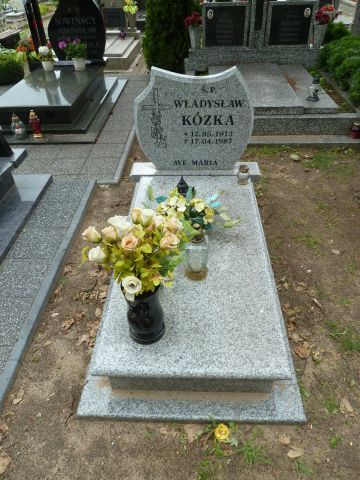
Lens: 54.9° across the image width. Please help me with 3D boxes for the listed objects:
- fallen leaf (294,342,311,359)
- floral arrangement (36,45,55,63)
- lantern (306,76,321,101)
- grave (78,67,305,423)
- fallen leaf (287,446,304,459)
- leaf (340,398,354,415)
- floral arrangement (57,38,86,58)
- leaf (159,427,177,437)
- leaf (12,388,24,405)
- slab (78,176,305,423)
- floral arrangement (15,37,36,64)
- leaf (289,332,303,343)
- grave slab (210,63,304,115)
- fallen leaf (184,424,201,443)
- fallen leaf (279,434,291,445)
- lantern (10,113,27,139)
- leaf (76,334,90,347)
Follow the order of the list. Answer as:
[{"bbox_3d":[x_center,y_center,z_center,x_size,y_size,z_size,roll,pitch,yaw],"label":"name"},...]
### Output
[{"bbox_3d":[0.566,0.511,1.603,0.073,0.020,0.080,0,41,3],"label":"fallen leaf"},{"bbox_3d":[-1.596,-2.210,4.119,0.175,0.160,0.170,0,41,3],"label":"floral arrangement"},{"bbox_3d":[1.214,-1.377,3.157,0.100,0.200,0.100,0,41,3],"label":"lantern"},{"bbox_3d":[0.066,-0.190,1.762,0.920,0.900,1.770,0,41,3],"label":"grave"},{"bbox_3d":[0.429,0.789,1.287,0.066,0.015,0.043,0,41,3],"label":"fallen leaf"},{"bbox_3d":[0.684,0.680,1.416,0.048,0.018,0.070,-14,42,-13],"label":"leaf"},{"bbox_3d":[-1.243,-2.215,4.010,0.310,0.190,0.250,0,41,3],"label":"floral arrangement"},{"bbox_3d":[-0.049,0.753,1.364,0.070,0.018,0.036,0,41,3],"label":"leaf"},{"bbox_3d":[-0.692,0.673,1.486,0.048,0.020,0.072,11,42,15],"label":"leaf"},{"bbox_3d":[0.071,0.091,1.923,0.900,0.276,1.651,0,41,3],"label":"slab"},{"bbox_3d":[-1.798,-2.205,4.035,0.250,0.260,0.230,0,41,3],"label":"floral arrangement"},{"bbox_3d":[0.557,0.470,1.666,0.062,0.020,0.052,0,41,3],"label":"leaf"},{"bbox_3d":[0.736,-1.634,3.670,0.800,0.080,1.430,0,41,3],"label":"grave slab"},{"bbox_3d":[0.049,0.754,1.344,0.062,0.018,0.072,0,41,3],"label":"fallen leaf"},{"bbox_3d":[0.402,0.765,1.330,0.045,0.018,0.040,0,41,3],"label":"fallen leaf"},{"bbox_3d":[-1.581,-1.099,3.323,0.115,0.230,0.115,0,41,3],"label":"lantern"},{"bbox_3d":[-0.470,0.490,1.690,0.050,0.020,0.075,24,47,27],"label":"leaf"}]

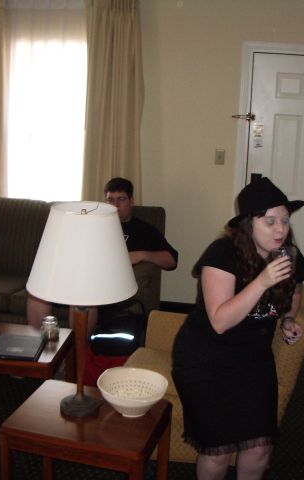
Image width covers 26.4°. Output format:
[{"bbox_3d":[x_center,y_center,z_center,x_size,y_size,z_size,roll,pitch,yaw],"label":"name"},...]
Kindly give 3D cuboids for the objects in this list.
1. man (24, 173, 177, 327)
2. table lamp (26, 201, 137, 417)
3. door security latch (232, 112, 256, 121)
[{"bbox_3d":[-0.302,0.188,4.268,0.720,1.140,0.900,8,13,25],"label":"man"},{"bbox_3d":[-0.259,0.257,2.387,0.410,0.800,0.410,4,12,6],"label":"table lamp"},{"bbox_3d":[0.680,-0.911,4.795,0.170,0.055,0.060,4,12,6],"label":"door security latch"}]

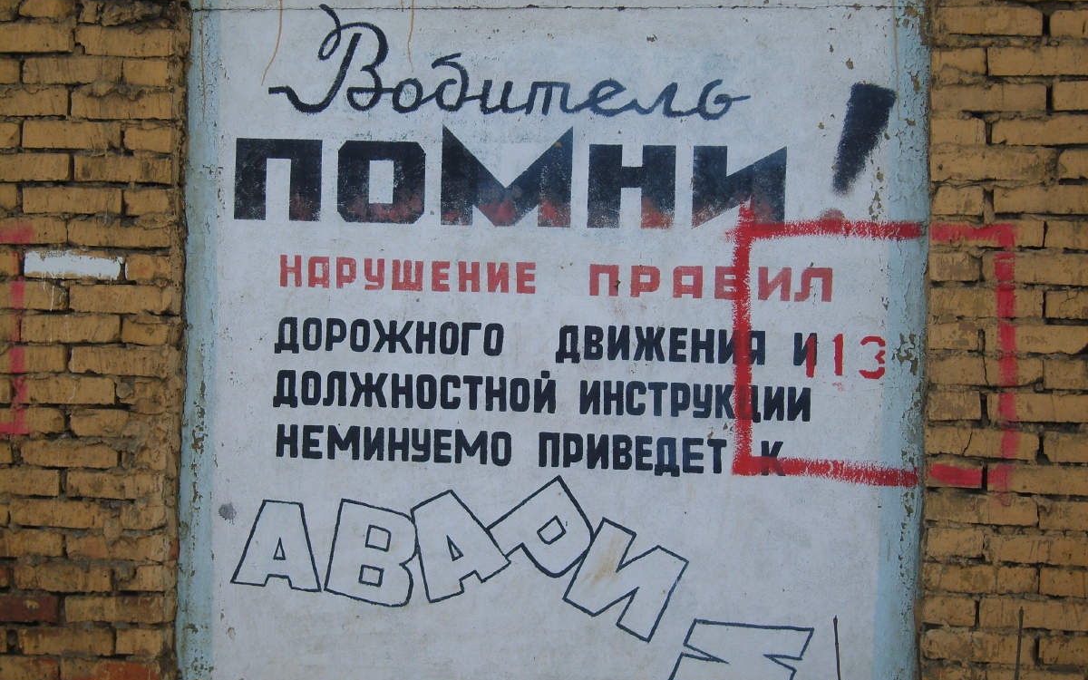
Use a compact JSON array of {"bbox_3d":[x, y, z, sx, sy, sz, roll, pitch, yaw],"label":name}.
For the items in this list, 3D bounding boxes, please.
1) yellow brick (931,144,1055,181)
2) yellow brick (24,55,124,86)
[{"bbox_3d":[1.034,-0.400,5.234,0.250,0.065,0.120,1,1,10],"label":"yellow brick"},{"bbox_3d":[-1.129,-0.650,5.521,0.249,0.066,0.120,1,0,8],"label":"yellow brick"}]

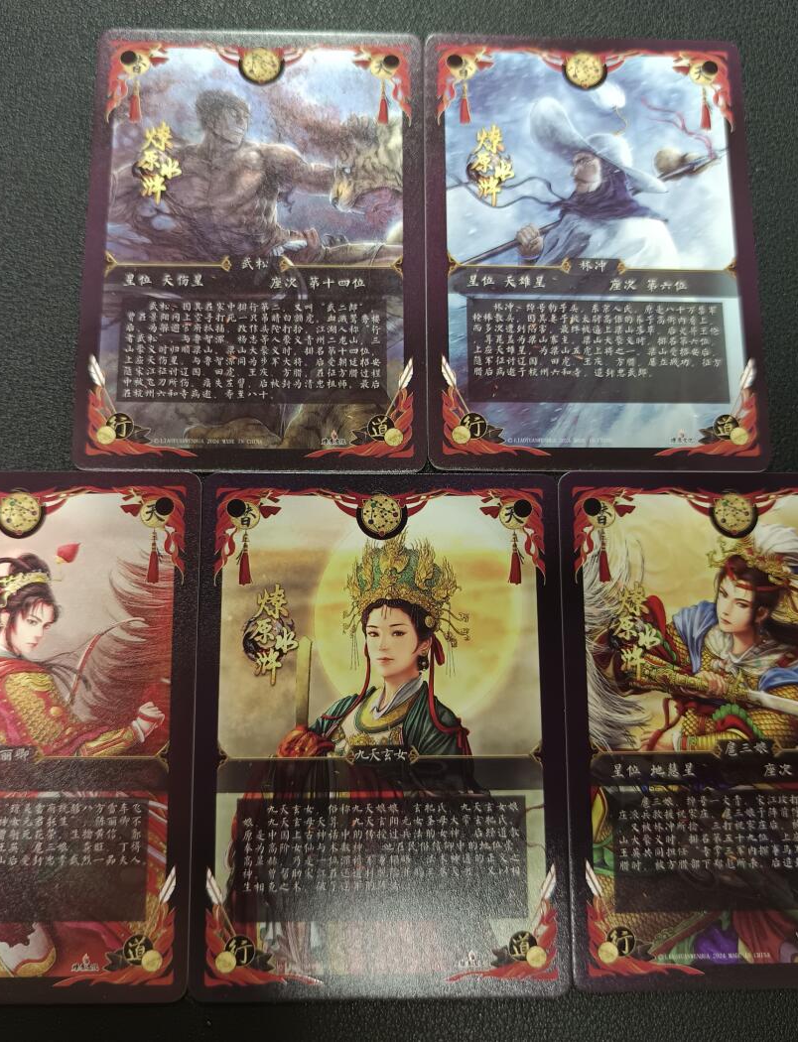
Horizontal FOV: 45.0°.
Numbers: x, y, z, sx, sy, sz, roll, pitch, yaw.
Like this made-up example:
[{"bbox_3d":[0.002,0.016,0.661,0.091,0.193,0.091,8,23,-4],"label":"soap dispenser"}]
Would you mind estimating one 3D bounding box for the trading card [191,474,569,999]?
[{"bbox_3d":[-0.003,0.035,0.166,0.063,0.001,0.088,0,80,-2],"label":"trading card"}]

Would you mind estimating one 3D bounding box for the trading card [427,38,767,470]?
[{"bbox_3d":[0.037,-0.052,0.183,0.063,0.001,0.088,0,80,-2],"label":"trading card"}]

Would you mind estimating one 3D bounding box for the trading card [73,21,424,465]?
[{"bbox_3d":[-0.027,-0.052,0.181,0.063,0.001,0.088,0,80,-2],"label":"trading card"}]

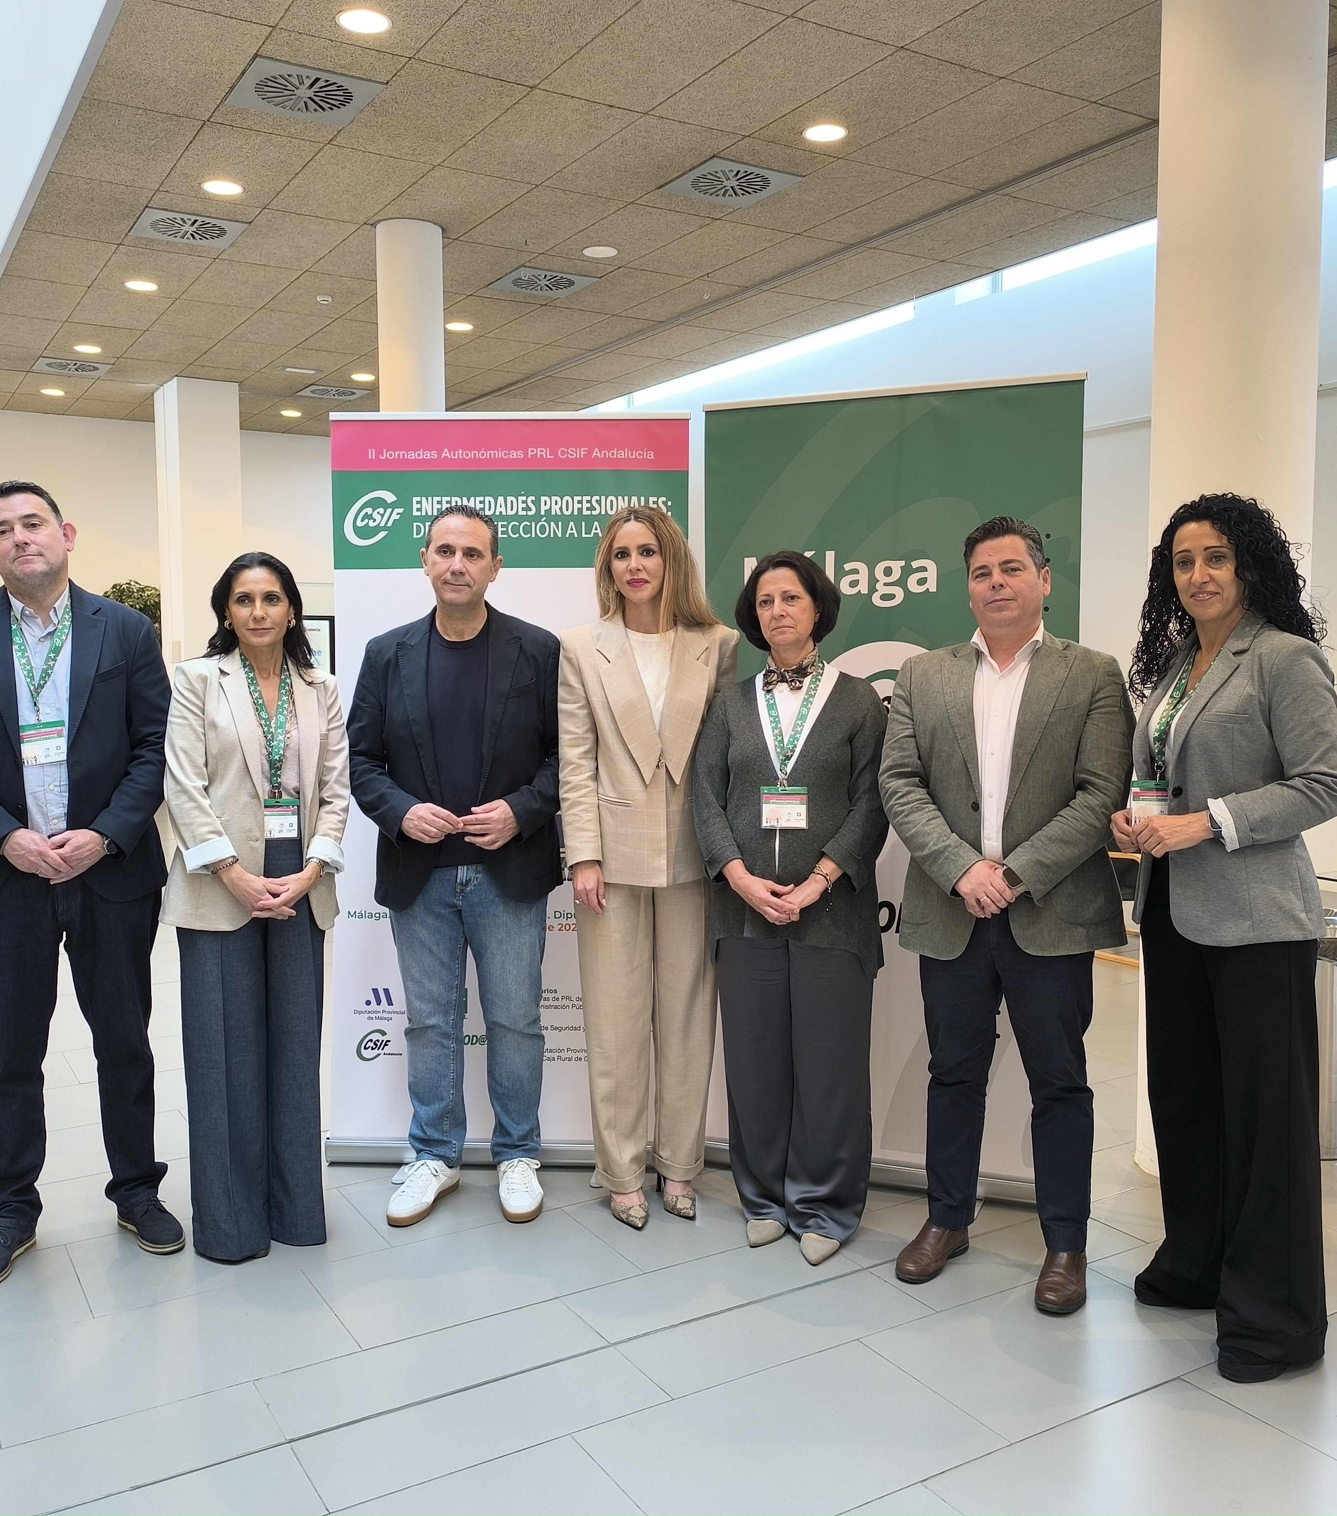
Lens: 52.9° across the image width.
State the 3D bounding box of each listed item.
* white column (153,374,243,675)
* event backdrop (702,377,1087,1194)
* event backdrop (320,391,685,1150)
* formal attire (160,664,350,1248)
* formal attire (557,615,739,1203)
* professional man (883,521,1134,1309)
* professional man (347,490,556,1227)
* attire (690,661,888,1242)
[{"bbox_3d":[-4.673,-1.611,13.481,0.572,4.115,0.837,-2,5,-32],"label":"white column"},{"bbox_3d":[0.582,0.095,3.563,1.002,2.106,0.240,1,4,17],"label":"event backdrop"},{"bbox_3d":[-0.435,0.102,3.701,0.996,2.070,0.240,0,4,2],"label":"event backdrop"},{"bbox_3d":[-0.987,0.342,3.216,0.450,1.657,0.310,-2,4,-25],"label":"formal attire"},{"bbox_3d":[-0.049,0.375,3.484,0.455,1.483,0.300,0,4,-8],"label":"formal attire"},{"bbox_3d":[0.776,0.325,3.035,0.560,1.729,0.380,2,4,22],"label":"professional man"},{"bbox_3d":[-0.539,0.261,3.419,0.540,1.794,0.370,0,4,-4],"label":"professional man"},{"bbox_3d":[0.305,0.459,3.265,0.475,1.387,0.320,1,4,8],"label":"attire"}]

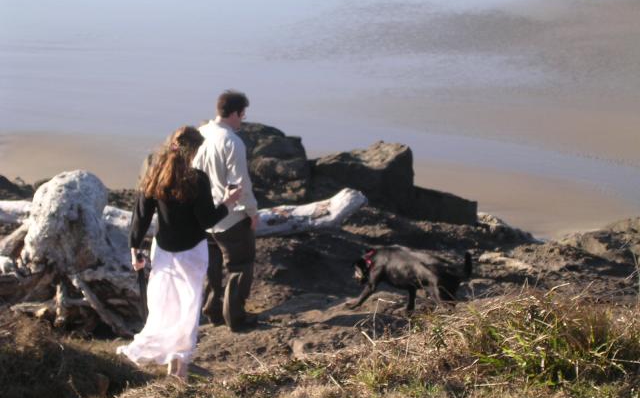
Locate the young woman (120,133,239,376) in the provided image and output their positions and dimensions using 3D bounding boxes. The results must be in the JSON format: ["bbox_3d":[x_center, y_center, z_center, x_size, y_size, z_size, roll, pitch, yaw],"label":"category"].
[{"bbox_3d":[-0.905,0.340,11.830,0.680,1.660,0.550,4,12,15],"label":"young woman"}]

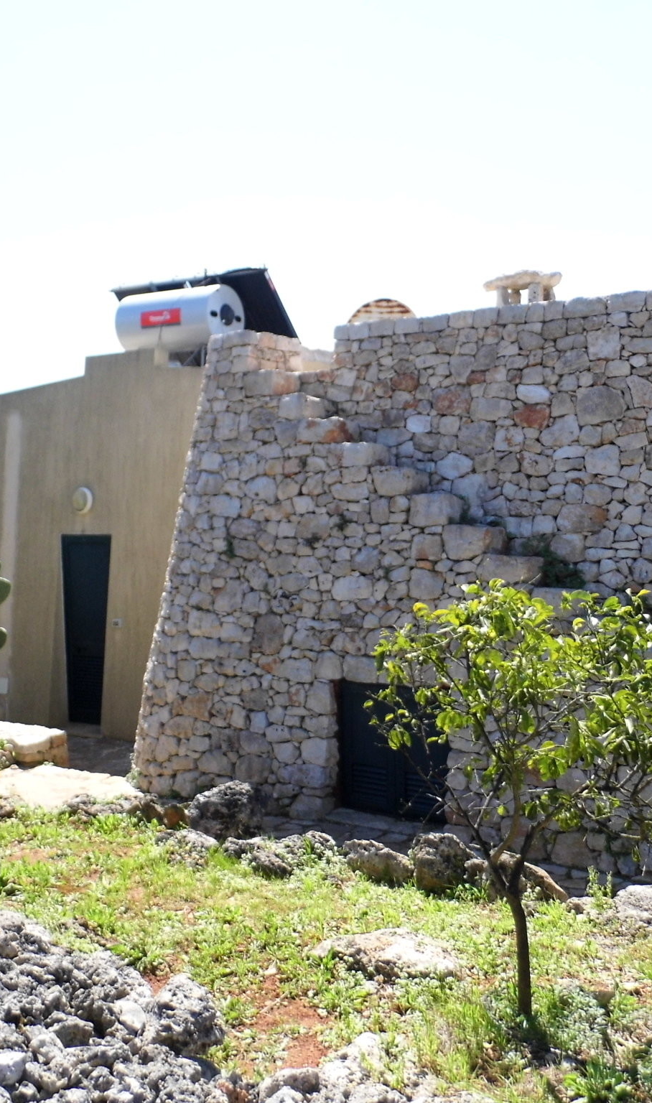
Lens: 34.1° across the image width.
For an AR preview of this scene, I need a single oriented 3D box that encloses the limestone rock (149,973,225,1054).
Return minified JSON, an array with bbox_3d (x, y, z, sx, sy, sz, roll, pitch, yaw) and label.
[{"bbox_3d":[-0.495,1.636,3.842,0.260,0.250,0.240,1,1,0],"label":"limestone rock"}]

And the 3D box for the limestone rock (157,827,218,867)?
[{"bbox_3d":[-0.873,1.857,6.765,0.380,0.200,0.300,1,1,17],"label":"limestone rock"}]

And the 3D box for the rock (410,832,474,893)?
[{"bbox_3d":[0.693,1.811,6.347,0.360,0.340,0.320,1,1,17],"label":"rock"}]

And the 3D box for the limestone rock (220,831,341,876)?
[{"bbox_3d":[-0.281,1.850,6.609,0.680,0.220,0.360,1,1,17],"label":"limestone rock"}]

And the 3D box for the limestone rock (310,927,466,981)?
[{"bbox_3d":[0.282,1.803,4.841,0.660,0.150,0.380,1,1,6],"label":"limestone rock"}]

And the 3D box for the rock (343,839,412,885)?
[{"bbox_3d":[0.312,1.853,6.445,0.400,0.240,0.300,1,1,22],"label":"rock"}]

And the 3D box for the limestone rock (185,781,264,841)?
[{"bbox_3d":[-0.738,1.854,7.734,0.520,0.360,0.400,1,1,17],"label":"limestone rock"}]

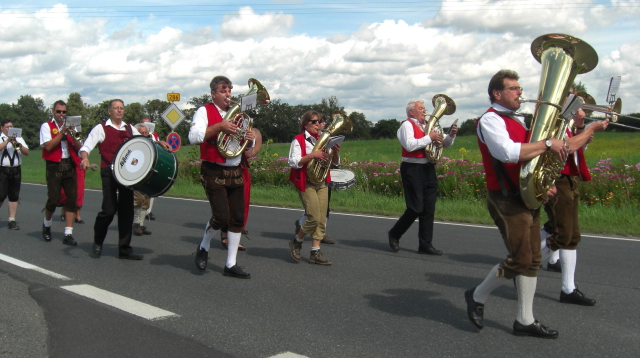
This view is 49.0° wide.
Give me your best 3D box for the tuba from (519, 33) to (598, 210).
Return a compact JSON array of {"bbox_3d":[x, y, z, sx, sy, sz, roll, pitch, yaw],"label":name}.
[{"bbox_3d":[1.502,-0.367,4.480,0.450,1.040,0.440,7,-15,38],"label":"tuba"}]

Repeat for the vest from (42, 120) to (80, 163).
[{"bbox_3d":[-3.318,-0.471,8.950,0.450,0.550,0.280,-3,3,-42],"label":"vest"}]

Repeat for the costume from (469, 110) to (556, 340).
[{"bbox_3d":[1.241,0.255,4.530,0.540,1.450,0.500,1,3,35],"label":"costume"}]

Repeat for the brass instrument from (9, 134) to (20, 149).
[{"bbox_3d":[-4.791,-0.595,11.000,0.140,0.180,0.480,-2,23,-24],"label":"brass instrument"}]

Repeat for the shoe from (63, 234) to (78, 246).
[{"bbox_3d":[-3.143,0.762,8.850,0.290,0.125,0.105,1,3,45],"label":"shoe"}]

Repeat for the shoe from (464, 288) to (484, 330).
[{"bbox_3d":[1.044,0.879,4.750,0.120,0.285,0.110,-34,-21,36],"label":"shoe"}]

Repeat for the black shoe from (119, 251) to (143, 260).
[{"bbox_3d":[-2.071,0.833,7.700,0.300,0.110,0.105,1,3,33],"label":"black shoe"}]

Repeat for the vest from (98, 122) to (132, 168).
[{"bbox_3d":[-2.259,-0.372,7.800,0.420,0.540,0.270,-2,3,-38],"label":"vest"}]

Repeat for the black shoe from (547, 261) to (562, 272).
[{"bbox_3d":[2.364,0.861,6.950,0.280,0.115,0.105,2,3,44],"label":"black shoe"}]

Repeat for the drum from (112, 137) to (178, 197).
[{"bbox_3d":[-1.895,-0.131,7.650,0.610,0.610,0.370,0,-15,30],"label":"drum"}]

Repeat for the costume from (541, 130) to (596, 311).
[{"bbox_3d":[1.897,0.268,5.450,0.550,1.410,0.500,2,3,40],"label":"costume"}]

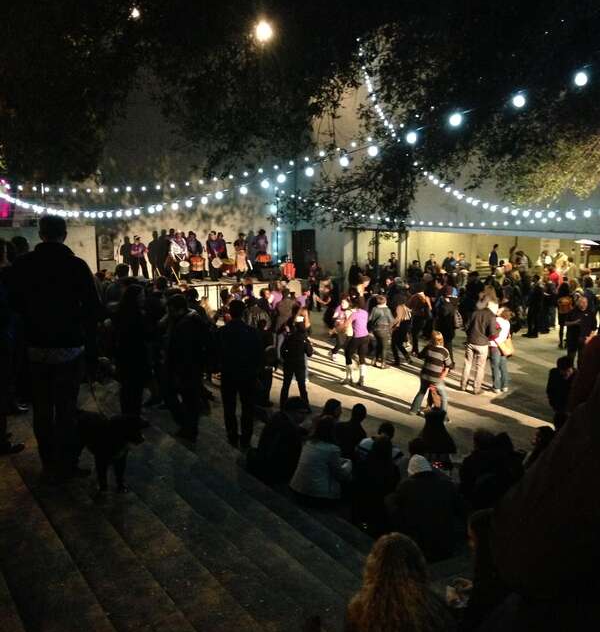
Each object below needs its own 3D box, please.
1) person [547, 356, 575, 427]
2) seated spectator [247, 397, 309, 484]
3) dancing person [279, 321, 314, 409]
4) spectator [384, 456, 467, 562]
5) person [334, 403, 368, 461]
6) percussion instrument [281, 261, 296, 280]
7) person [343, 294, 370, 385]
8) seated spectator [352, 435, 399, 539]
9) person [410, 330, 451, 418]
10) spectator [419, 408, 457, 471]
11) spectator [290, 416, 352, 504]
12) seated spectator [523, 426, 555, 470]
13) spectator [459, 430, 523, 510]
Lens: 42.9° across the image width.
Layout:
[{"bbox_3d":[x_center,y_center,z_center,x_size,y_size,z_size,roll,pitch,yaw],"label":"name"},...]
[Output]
[{"bbox_3d":[3.326,1.316,9.700,0.380,1.580,0.480,1,8,5],"label":"person"},{"bbox_3d":[-0.180,1.321,8.050,0.600,0.960,0.660,6,9,40],"label":"seated spectator"},{"bbox_3d":[-0.078,0.881,13.300,0.520,1.560,0.380,1,8,5],"label":"dancing person"},{"bbox_3d":[1.060,1.571,6.350,0.600,0.920,0.720,4,8,30],"label":"spectator"},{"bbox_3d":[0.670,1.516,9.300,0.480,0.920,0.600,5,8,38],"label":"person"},{"bbox_3d":[-0.389,-1.611,27.000,0.550,0.700,0.550,0,8,0],"label":"percussion instrument"},{"bbox_3d":[1.086,0.472,14.400,0.520,1.680,0.460,-3,8,-20],"label":"person"},{"bbox_3d":[0.690,1.478,6.800,0.480,0.940,0.660,4,8,32],"label":"seated spectator"},{"bbox_3d":[2.173,0.971,12.700,0.620,1.450,0.550,-1,7,-12],"label":"person"},{"bbox_3d":[1.710,1.609,9.500,0.520,0.890,0.620,2,7,20],"label":"spectator"},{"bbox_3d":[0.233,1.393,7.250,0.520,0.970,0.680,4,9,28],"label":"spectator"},{"bbox_3d":[2.589,1.718,8.175,0.750,1.100,0.520,6,10,40],"label":"seated spectator"},{"bbox_3d":[2.173,1.762,8.700,0.650,0.980,0.700,2,8,15],"label":"spectator"}]

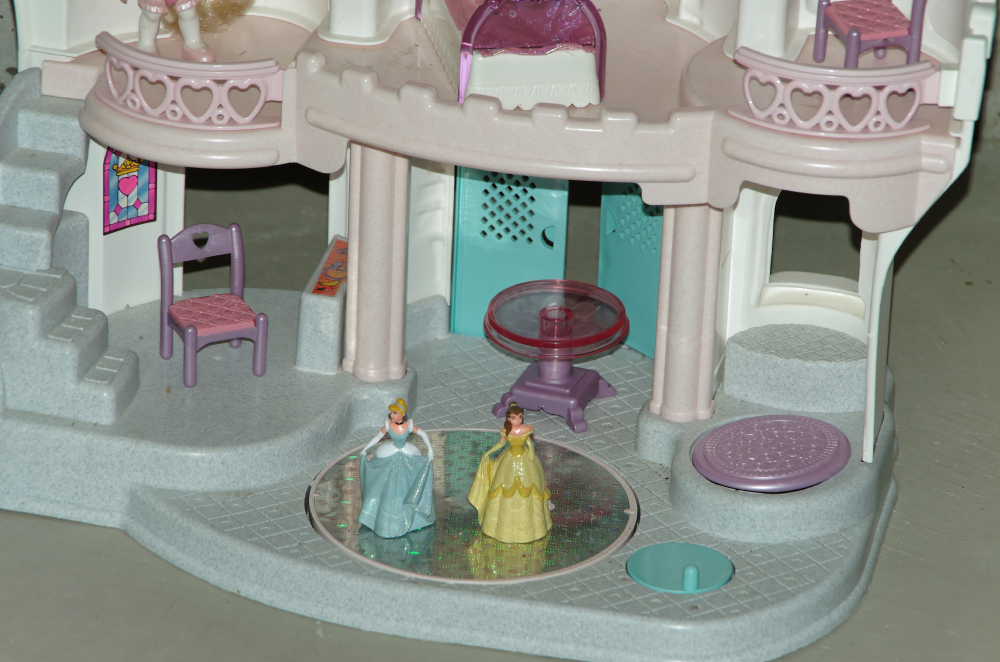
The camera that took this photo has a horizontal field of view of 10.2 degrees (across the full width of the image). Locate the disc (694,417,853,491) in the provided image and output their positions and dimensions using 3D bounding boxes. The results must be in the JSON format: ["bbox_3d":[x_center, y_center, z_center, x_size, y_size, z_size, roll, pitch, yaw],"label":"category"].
[{"bbox_3d":[0.170,0.077,3.502,0.099,0.010,0.099,-1,26,0],"label":"disc"}]

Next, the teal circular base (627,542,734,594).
[{"bbox_3d":[0.111,0.140,3.438,0.066,0.018,0.066,2,27,-1],"label":"teal circular base"}]

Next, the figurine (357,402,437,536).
[{"bbox_3d":[-0.063,0.080,3.455,0.049,0.087,0.039,4,27,4],"label":"figurine"}]

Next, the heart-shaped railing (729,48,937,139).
[{"bbox_3d":[0.205,-0.148,3.457,0.125,0.042,0.034,4,27,4],"label":"heart-shaped railing"}]

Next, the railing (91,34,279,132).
[{"bbox_3d":[-0.202,-0.156,3.523,0.124,0.043,0.036,10,28,15],"label":"railing"}]

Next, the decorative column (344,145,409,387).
[{"bbox_3d":[-0.078,-0.053,3.562,0.040,0.172,0.036,7,27,10],"label":"decorative column"}]

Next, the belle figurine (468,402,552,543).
[{"bbox_3d":[0.007,0.083,3.457,0.052,0.086,0.044,2,27,0],"label":"belle figurine"}]

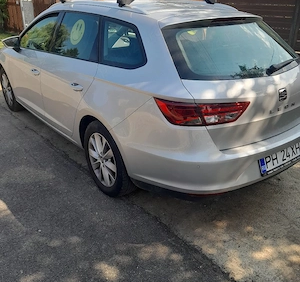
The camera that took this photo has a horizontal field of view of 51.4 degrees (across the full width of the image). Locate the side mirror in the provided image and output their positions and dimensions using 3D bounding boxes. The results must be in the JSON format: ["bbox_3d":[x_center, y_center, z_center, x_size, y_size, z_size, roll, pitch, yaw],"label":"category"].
[{"bbox_3d":[-1.498,-1.046,3.383,0.195,0.165,0.160,-18,31,-34],"label":"side mirror"}]

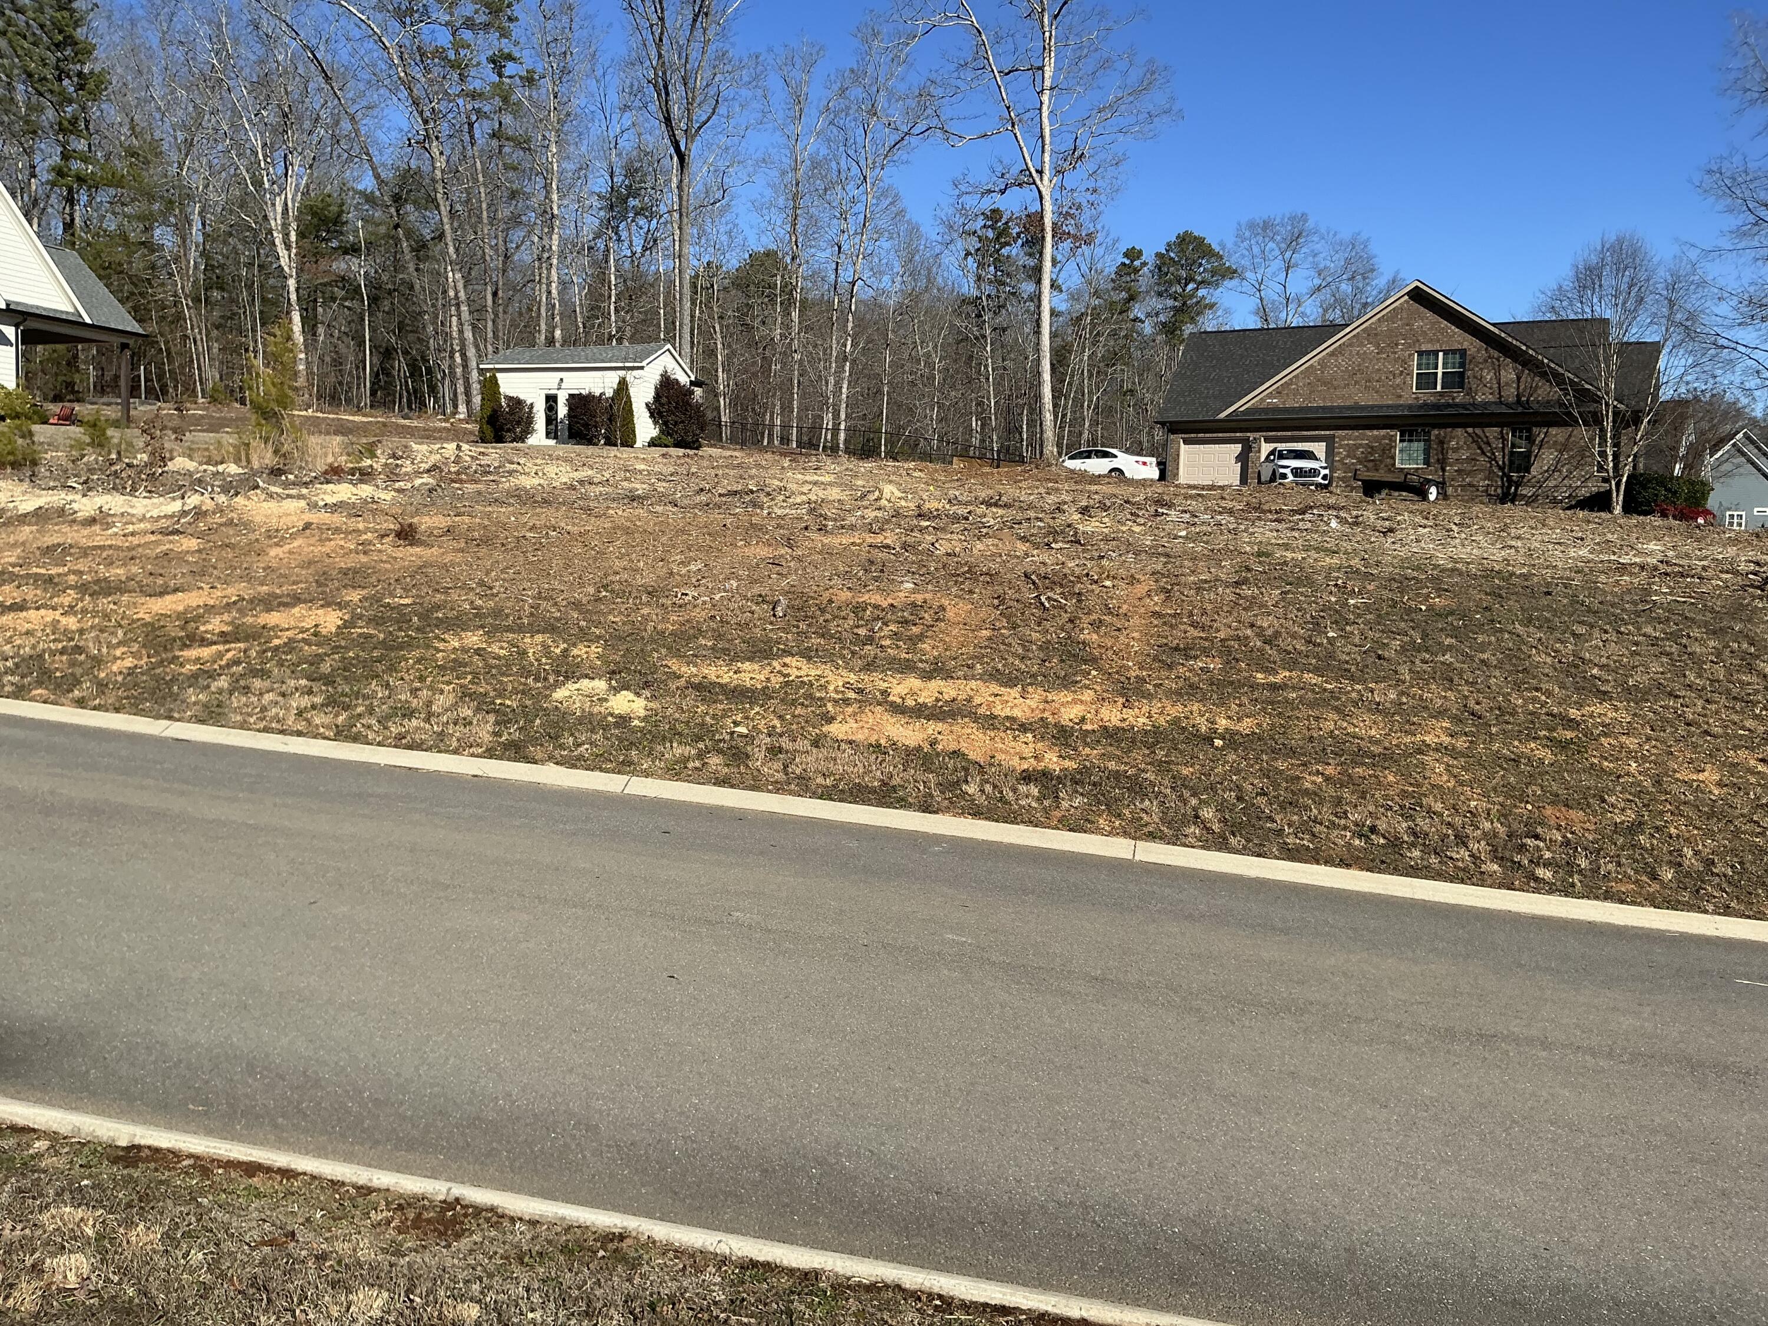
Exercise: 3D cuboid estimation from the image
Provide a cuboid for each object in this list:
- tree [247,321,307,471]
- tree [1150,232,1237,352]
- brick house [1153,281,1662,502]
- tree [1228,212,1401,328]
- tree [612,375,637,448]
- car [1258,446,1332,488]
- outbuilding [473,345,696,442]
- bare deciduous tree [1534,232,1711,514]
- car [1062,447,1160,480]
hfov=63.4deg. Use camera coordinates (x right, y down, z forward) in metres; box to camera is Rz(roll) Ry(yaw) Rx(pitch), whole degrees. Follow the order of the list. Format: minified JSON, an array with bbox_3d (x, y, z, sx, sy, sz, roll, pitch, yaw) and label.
[{"bbox_3d":[-16.818,-7.474,39.621,1.750,4.092,1.700,2,4,0],"label":"tree"},{"bbox_3d":[18.132,-17.385,87.008,5.400,17.297,5.400,2,4,0],"label":"tree"},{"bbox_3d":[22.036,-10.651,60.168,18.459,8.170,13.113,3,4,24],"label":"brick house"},{"bbox_3d":[26.312,-18.162,88.947,10.800,19.416,10.000,2,4,0],"label":"tree"},{"bbox_3d":[-9.672,-9.386,53.412,0.930,2.708,0.930,2,4,0],"label":"tree"},{"bbox_3d":[15.078,-7.176,52.915,1.920,1.650,4.680,2,4,6],"label":"car"},{"bbox_3d":[-11.739,-10.494,56.999,6.967,4.201,4.713,3,4,16],"label":"outbuilding"},{"bbox_3d":[25.401,-9.948,49.205,6.200,9.622,6.000,2,4,0],"label":"bare deciduous tree"},{"bbox_3d":[7.943,-7.355,54.232,4.860,1.460,1.820,4,4,30],"label":"car"}]

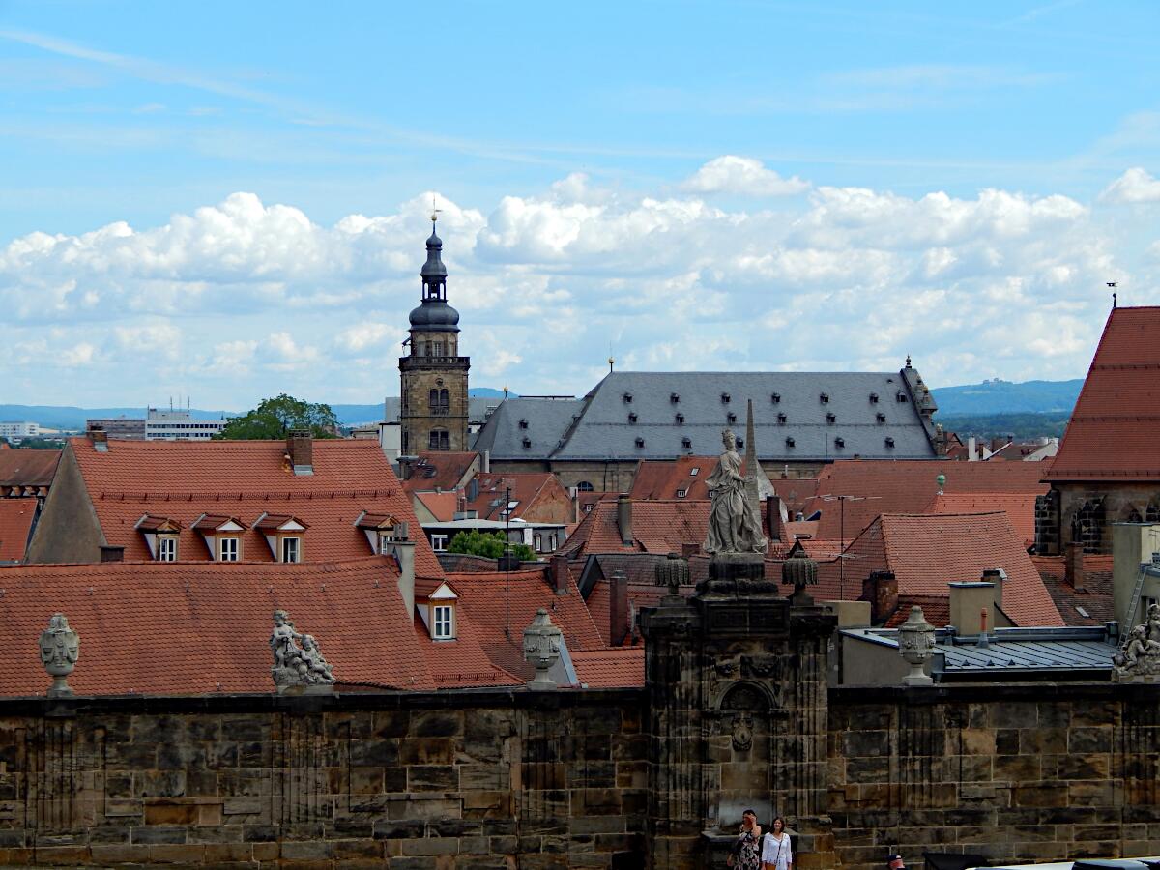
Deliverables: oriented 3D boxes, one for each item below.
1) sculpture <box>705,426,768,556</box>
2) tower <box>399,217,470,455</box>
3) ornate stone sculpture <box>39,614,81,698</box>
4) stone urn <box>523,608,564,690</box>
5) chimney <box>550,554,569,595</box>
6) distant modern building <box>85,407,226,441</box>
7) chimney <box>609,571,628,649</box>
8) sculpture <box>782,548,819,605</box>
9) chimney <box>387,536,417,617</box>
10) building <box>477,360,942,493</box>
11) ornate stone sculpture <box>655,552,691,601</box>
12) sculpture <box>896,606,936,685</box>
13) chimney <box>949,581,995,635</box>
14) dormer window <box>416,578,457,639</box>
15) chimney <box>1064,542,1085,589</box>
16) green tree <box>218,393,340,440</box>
[{"bbox_3d":[2.580,0.924,58.500,0.900,2.160,0.720,0,0,-27],"label":"sculpture"},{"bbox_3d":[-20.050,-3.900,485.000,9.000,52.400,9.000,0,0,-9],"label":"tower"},{"bbox_3d":[-8.418,3.572,56.900,0.660,1.390,0.660,0,0,-9],"label":"ornate stone sculpture"},{"bbox_3d":[-0.657,3.730,61.300,0.670,1.430,0.670,0,0,-7],"label":"stone urn"},{"bbox_3d":[-0.783,5.297,132.500,0.520,1.500,0.480,0,0,-34],"label":"chimney"},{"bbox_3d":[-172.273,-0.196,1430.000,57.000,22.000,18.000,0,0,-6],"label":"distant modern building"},{"bbox_3d":[1.424,6.312,128.000,0.480,2.750,0.460,0,0,-36],"label":"chimney"},{"bbox_3d":[3.880,2.504,61.800,0.640,1.020,0.640,0,0,-7],"label":"sculpture"},{"bbox_3d":[-5.251,4.198,103.600,0.550,2.550,0.780,0,0,-36],"label":"chimney"},{"bbox_3d":[15.000,7.300,497.000,69.000,34.000,22.000,0,0,-19],"label":"building"},{"bbox_3d":[1.551,2.366,58.200,0.580,0.820,0.580,0,0,-9],"label":"ornate stone sculpture"},{"bbox_3d":[5.642,3.548,59.100,0.620,1.370,0.620,0,0,-9],"label":"sculpture"},{"bbox_3d":[11.697,5.192,105.000,1.100,1.600,1.080,0,0,-10],"label":"chimney"},{"bbox_3d":[-5.430,6.398,128.300,1.450,2.250,2.000,0,0,-34],"label":"dormer window"},{"bbox_3d":[22.203,5.860,158.000,0.540,2.100,0.520,0,0,-36],"label":"chimney"},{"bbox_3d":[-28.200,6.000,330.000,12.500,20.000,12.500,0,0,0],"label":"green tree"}]

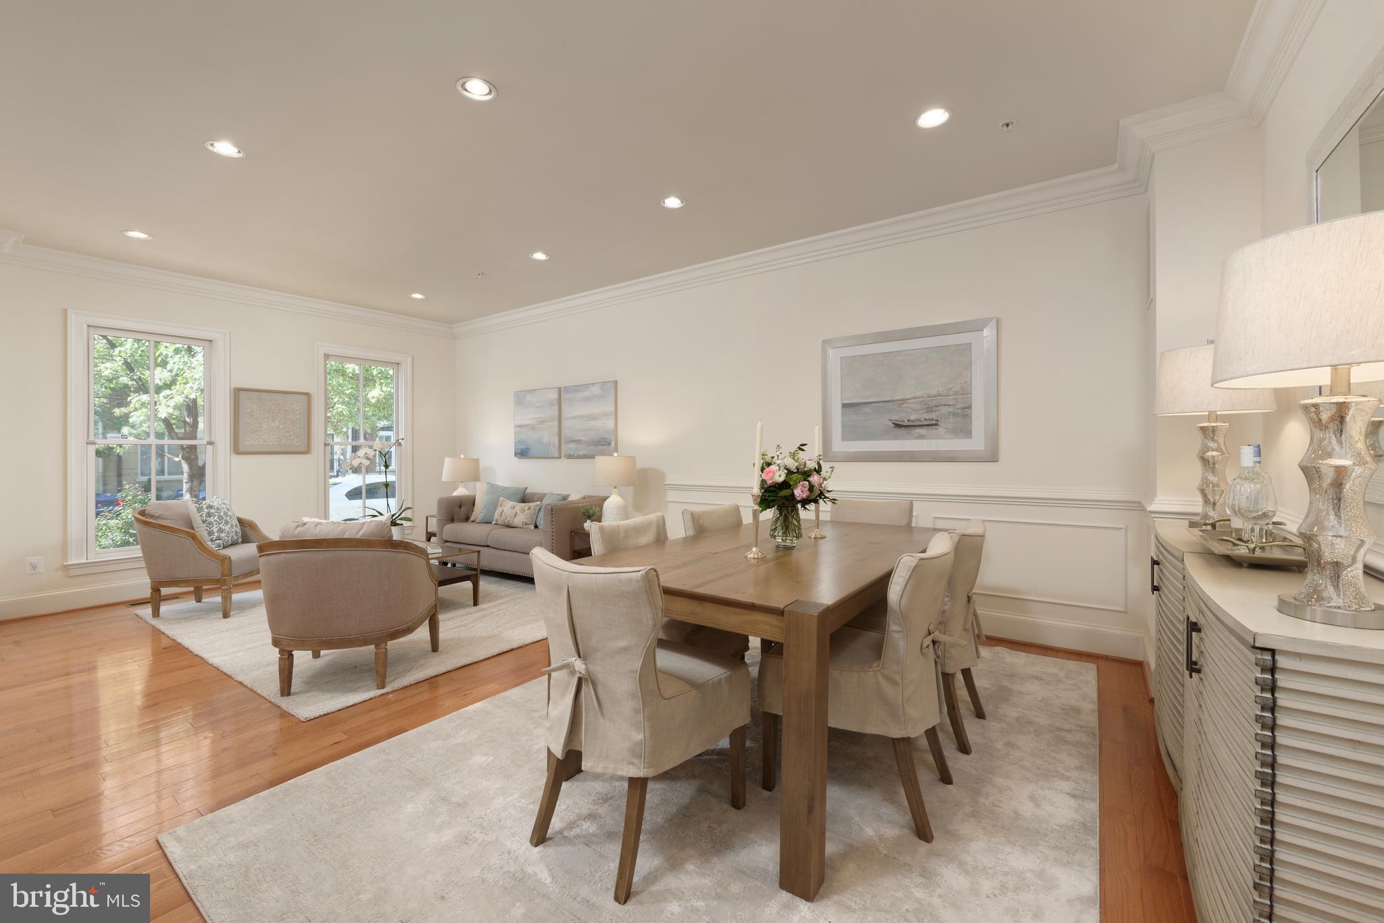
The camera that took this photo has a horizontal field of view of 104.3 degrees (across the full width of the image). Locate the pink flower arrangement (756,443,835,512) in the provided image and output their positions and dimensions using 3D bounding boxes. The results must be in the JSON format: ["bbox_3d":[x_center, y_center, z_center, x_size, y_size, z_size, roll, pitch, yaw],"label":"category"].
[{"bbox_3d":[0.470,0.071,2.450,0.350,0.310,0.330,0,1,0],"label":"pink flower arrangement"}]

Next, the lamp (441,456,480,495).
[{"bbox_3d":[-2.518,0.259,5.889,0.380,0.650,0.380,0,2,35],"label":"lamp"}]

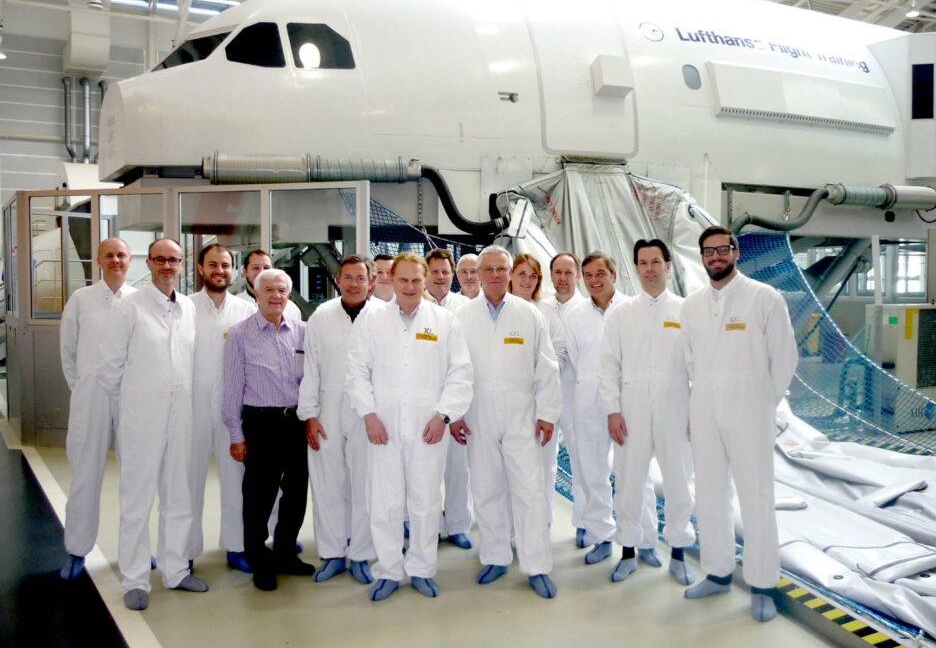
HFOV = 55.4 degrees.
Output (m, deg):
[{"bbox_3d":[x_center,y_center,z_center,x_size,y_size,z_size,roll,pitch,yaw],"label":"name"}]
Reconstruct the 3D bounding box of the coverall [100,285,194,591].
[{"bbox_3d":[-1.634,0.584,4.550,0.540,1.530,0.380,-1,2,-35],"label":"coverall"}]

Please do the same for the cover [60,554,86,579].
[{"bbox_3d":[-2.160,1.310,4.904,0.110,0.105,0.280,0,3,-6],"label":"cover"}]

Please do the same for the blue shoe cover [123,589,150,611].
[{"bbox_3d":[-1.637,1.318,4.411,0.108,0.115,0.285,-1,2,-21],"label":"blue shoe cover"}]

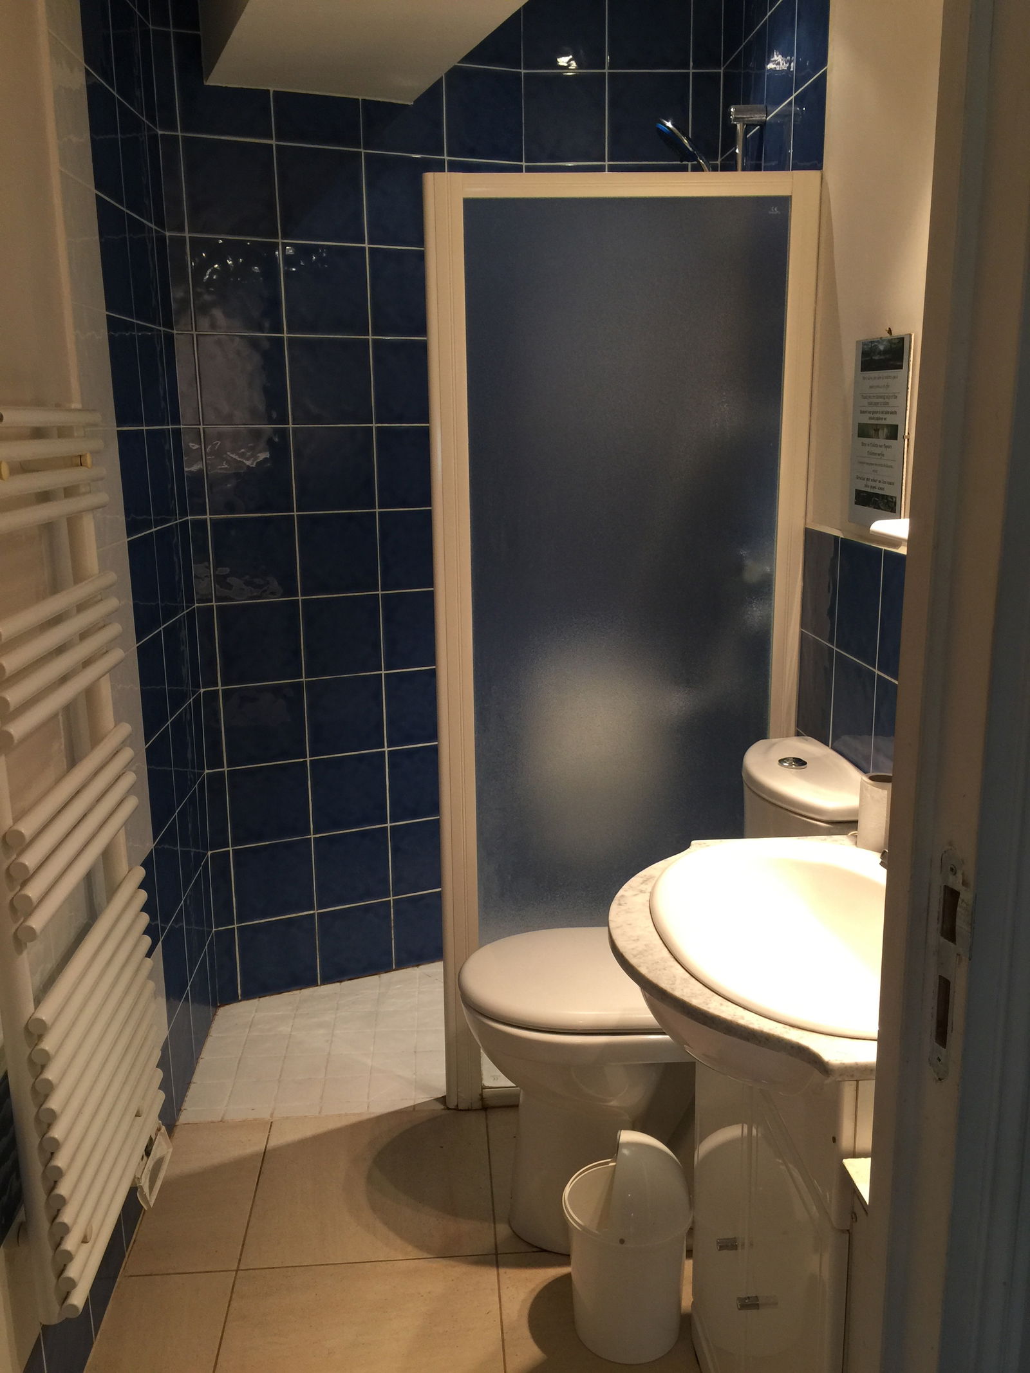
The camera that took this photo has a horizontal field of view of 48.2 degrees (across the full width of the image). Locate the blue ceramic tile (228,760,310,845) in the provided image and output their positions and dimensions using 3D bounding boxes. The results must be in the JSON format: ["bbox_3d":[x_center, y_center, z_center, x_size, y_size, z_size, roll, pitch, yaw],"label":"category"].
[{"bbox_3d":[-0.600,0.287,2.815,0.198,0.198,0.010,-7,14,-24],"label":"blue ceramic tile"}]

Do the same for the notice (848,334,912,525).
[{"bbox_3d":[0.585,-0.404,1.840,0.012,0.299,0.217,-2,13,-4],"label":"notice"}]

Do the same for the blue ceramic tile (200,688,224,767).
[{"bbox_3d":[-0.717,0.105,2.733,0.045,0.198,0.010,-6,14,-23],"label":"blue ceramic tile"}]

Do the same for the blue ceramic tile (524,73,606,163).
[{"bbox_3d":[0.121,-1.351,2.736,0.197,0.198,0.010,-1,13,-1],"label":"blue ceramic tile"}]

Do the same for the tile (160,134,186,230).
[{"bbox_3d":[-0.733,-1.075,2.469,0.041,0.200,0.010,-7,14,-24],"label":"tile"}]

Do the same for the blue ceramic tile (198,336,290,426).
[{"bbox_3d":[-0.612,-0.689,2.590,0.198,0.198,0.010,-7,14,-24],"label":"blue ceramic tile"}]

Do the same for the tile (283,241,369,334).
[{"bbox_3d":[-0.435,-0.912,2.646,0.200,0.200,0.010,-7,14,-24],"label":"tile"}]

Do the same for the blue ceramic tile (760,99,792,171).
[{"bbox_3d":[0.539,-1.063,2.345,0.012,0.200,0.200,-1,13,-3],"label":"blue ceramic tile"}]

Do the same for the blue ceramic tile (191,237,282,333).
[{"bbox_3d":[-0.615,-0.887,2.552,0.197,0.198,0.010,-6,14,-23],"label":"blue ceramic tile"}]

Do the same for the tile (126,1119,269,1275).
[{"bbox_3d":[-0.596,0.975,2.212,0.197,0.012,0.444,-2,13,-4],"label":"tile"}]

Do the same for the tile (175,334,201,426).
[{"bbox_3d":[-0.729,-0.683,2.567,0.039,0.200,0.010,-6,14,-23],"label":"tile"}]

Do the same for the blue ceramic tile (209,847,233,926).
[{"bbox_3d":[-0.713,0.497,2.824,0.045,0.198,0.010,-6,14,-23],"label":"blue ceramic tile"}]

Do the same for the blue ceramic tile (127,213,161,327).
[{"bbox_3d":[-0.748,-0.832,2.316,0.010,0.200,0.197,-1,13,-2],"label":"blue ceramic tile"}]

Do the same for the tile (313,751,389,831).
[{"bbox_3d":[-0.420,0.268,2.904,0.197,0.198,0.010,-6,14,-23],"label":"tile"}]

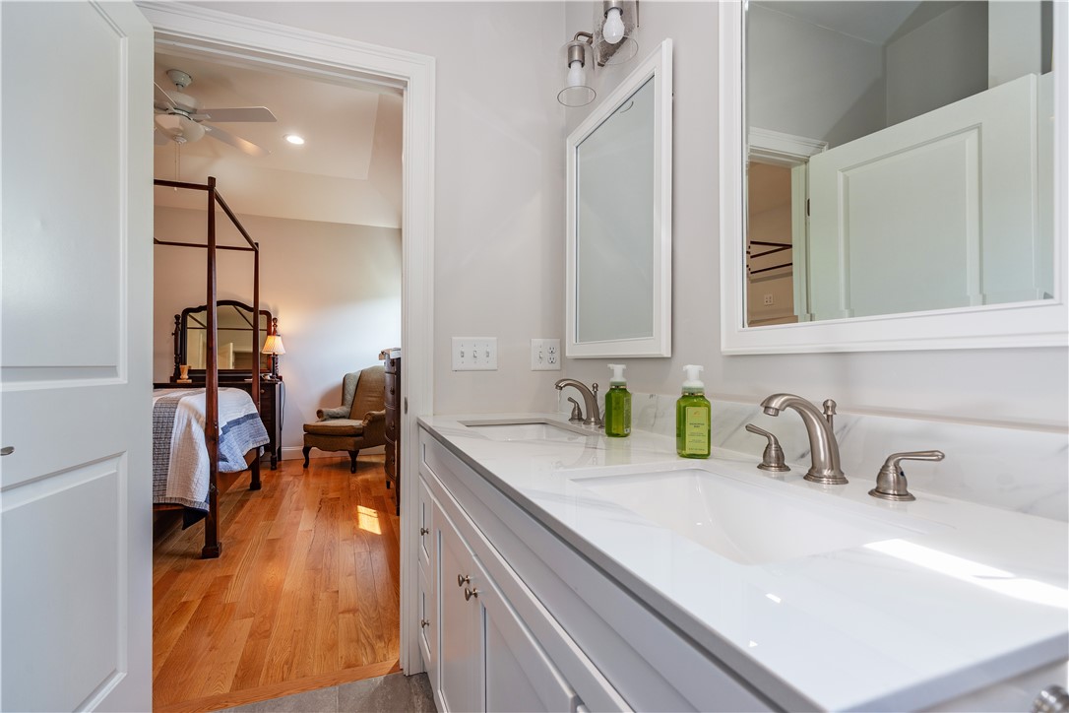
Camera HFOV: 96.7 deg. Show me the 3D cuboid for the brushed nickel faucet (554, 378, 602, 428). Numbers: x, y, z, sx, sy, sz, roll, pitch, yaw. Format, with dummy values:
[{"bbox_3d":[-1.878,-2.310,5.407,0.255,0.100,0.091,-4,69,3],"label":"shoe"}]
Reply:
[{"bbox_3d":[0.136,0.136,1.411,0.152,0.138,0.244,0,-1,-21],"label":"brushed nickel faucet"}]

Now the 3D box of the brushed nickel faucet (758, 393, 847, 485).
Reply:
[{"bbox_3d":[0.446,0.136,0.785,0.170,0.143,0.066,0,0,-23],"label":"brushed nickel faucet"}]

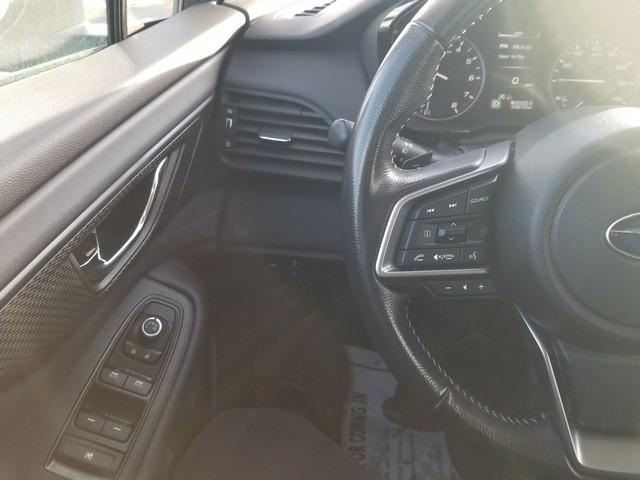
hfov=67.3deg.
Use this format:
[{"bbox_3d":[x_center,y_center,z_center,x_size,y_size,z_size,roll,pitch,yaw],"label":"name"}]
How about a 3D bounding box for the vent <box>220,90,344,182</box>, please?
[{"bbox_3d":[-0.026,-0.110,0.493,0.140,0.082,0.040,10,21,11],"label":"vent"}]

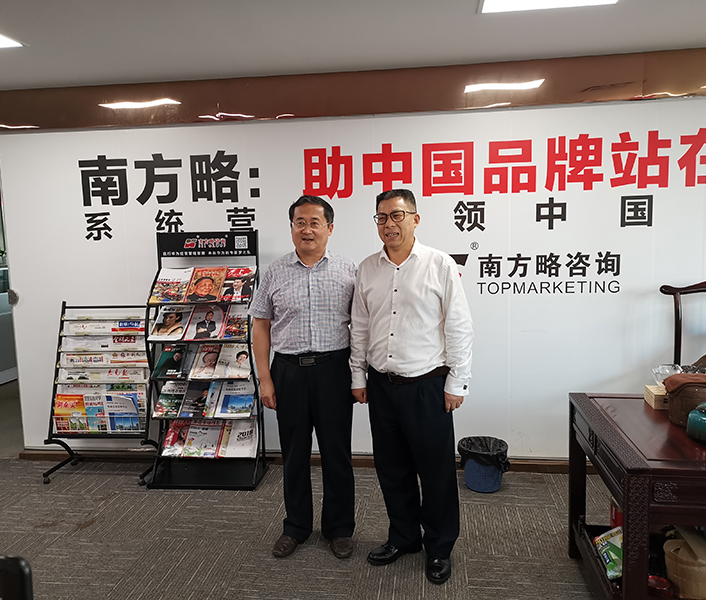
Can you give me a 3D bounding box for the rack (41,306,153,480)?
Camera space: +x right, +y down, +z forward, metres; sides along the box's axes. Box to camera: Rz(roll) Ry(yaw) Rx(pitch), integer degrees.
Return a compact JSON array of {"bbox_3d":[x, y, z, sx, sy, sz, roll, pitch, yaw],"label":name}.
[{"bbox_3d":[-1.615,0.581,3.978,0.670,1.122,0.370,-1,7,8],"label":"rack"}]

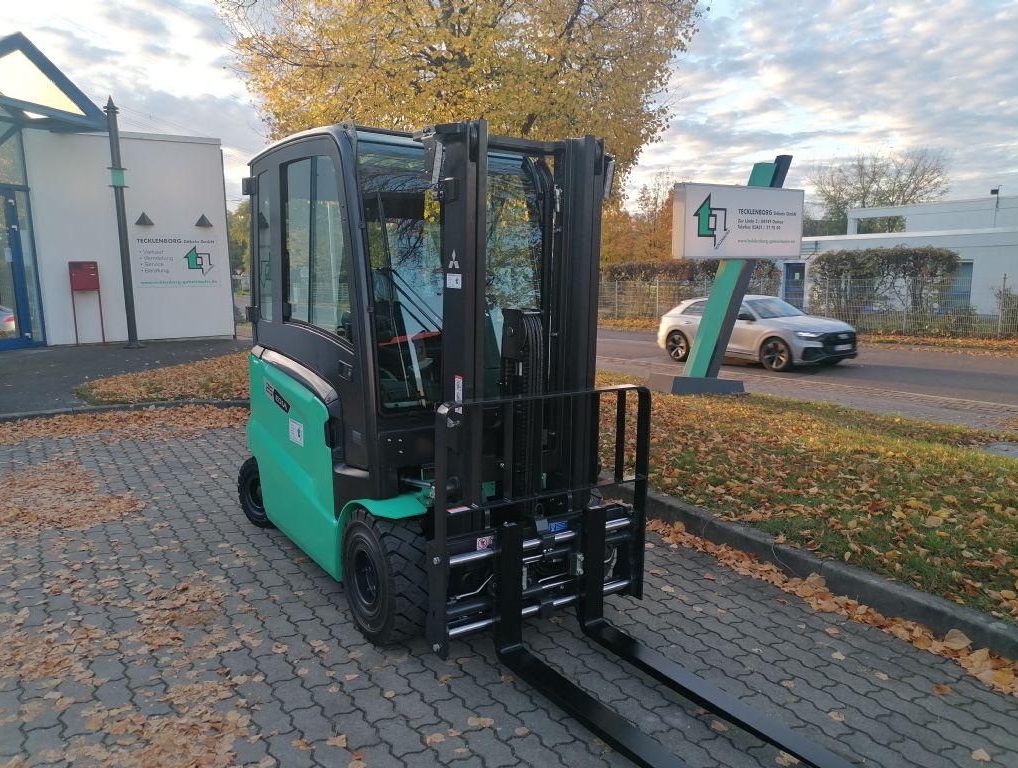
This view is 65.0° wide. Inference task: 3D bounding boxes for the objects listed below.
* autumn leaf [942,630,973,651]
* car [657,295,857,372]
[{"bbox_3d":[1.829,1.043,3.247,0.110,0.070,0.050,2,9,15],"label":"autumn leaf"},{"bbox_3d":[5.809,-1.298,19.032,2.020,1.700,4.980,-5,9,-32],"label":"car"}]

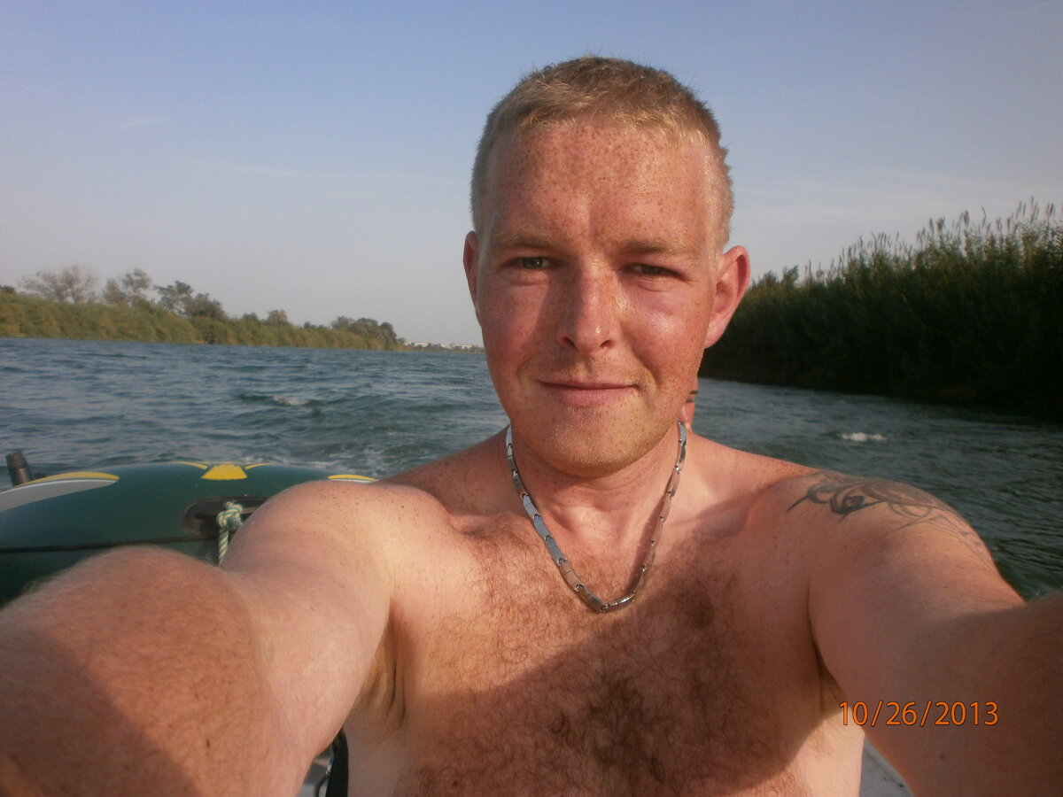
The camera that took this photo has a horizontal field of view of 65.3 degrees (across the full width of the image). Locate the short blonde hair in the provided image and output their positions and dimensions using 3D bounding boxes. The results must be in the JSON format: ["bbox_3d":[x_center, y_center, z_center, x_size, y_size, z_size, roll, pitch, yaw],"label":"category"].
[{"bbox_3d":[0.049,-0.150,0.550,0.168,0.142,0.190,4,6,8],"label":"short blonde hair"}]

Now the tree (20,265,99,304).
[{"bbox_3d":[-48.400,-10.400,85.000,7.600,6.600,7.000,3,3,0],"label":"tree"}]

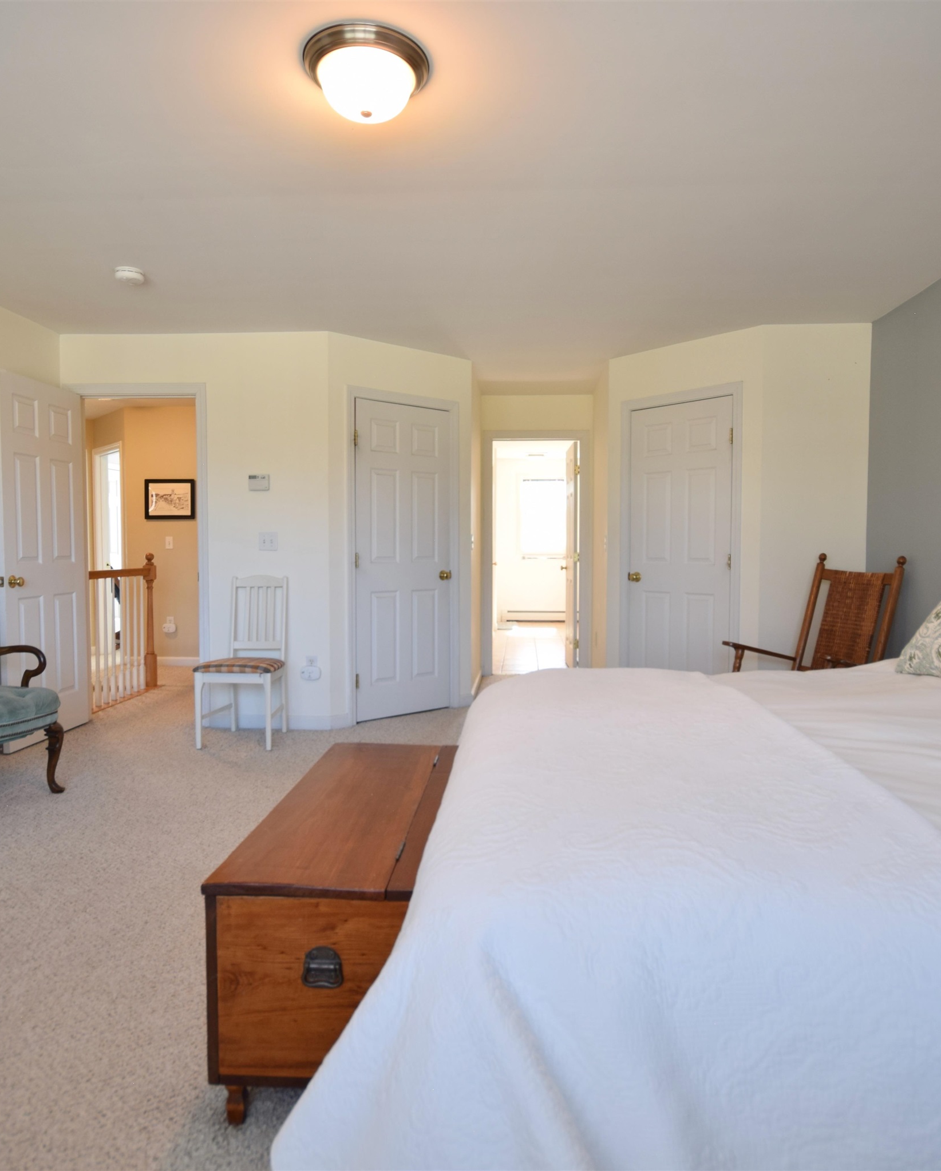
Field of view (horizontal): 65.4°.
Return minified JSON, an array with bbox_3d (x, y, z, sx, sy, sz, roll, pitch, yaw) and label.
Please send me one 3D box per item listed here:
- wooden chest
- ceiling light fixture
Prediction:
[{"bbox_3d":[-0.245,0.782,1.895,0.465,0.470,1.030,0,3,4],"label":"wooden chest"},{"bbox_3d":[-0.283,-1.361,2.003,0.345,0.140,0.345,0,3,4],"label":"ceiling light fixture"}]

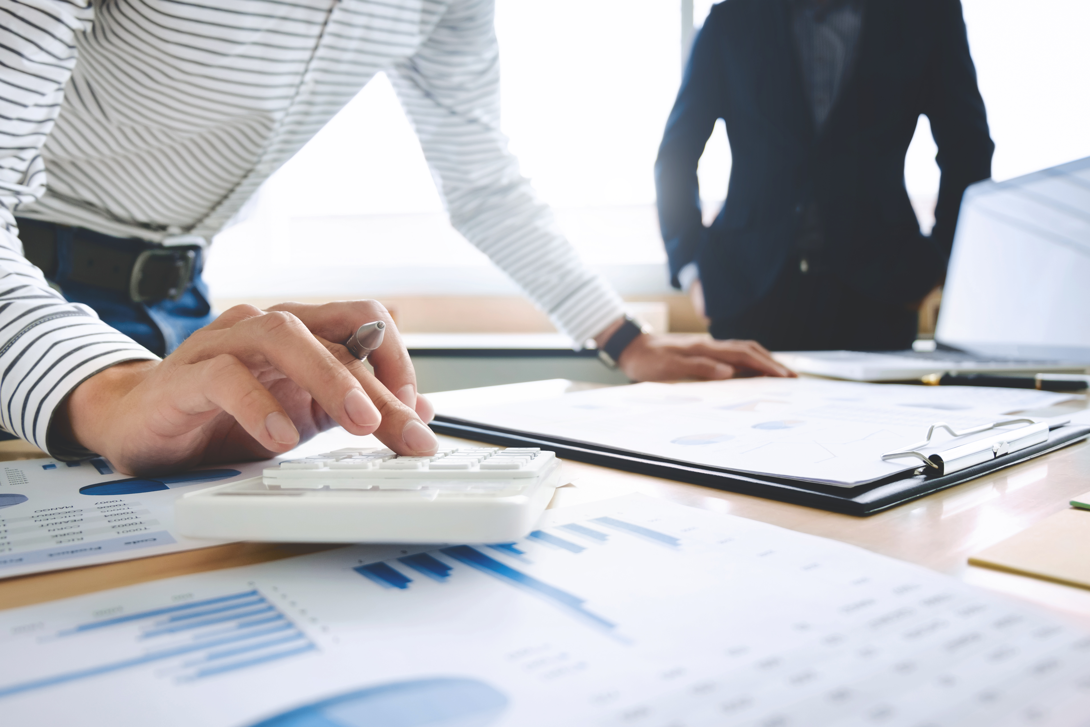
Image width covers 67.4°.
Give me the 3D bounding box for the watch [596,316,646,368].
[{"bbox_3d":[0.077,-0.022,0.835,0.038,0.052,0.060,38,3,-15],"label":"watch"}]

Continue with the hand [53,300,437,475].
[{"bbox_3d":[-0.138,0.009,0.380,0.168,0.080,0.098,1,4,10],"label":"hand"}]

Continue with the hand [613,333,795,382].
[{"bbox_3d":[0.167,-0.011,0.853,0.178,0.054,0.092,-1,4,-14],"label":"hand"}]

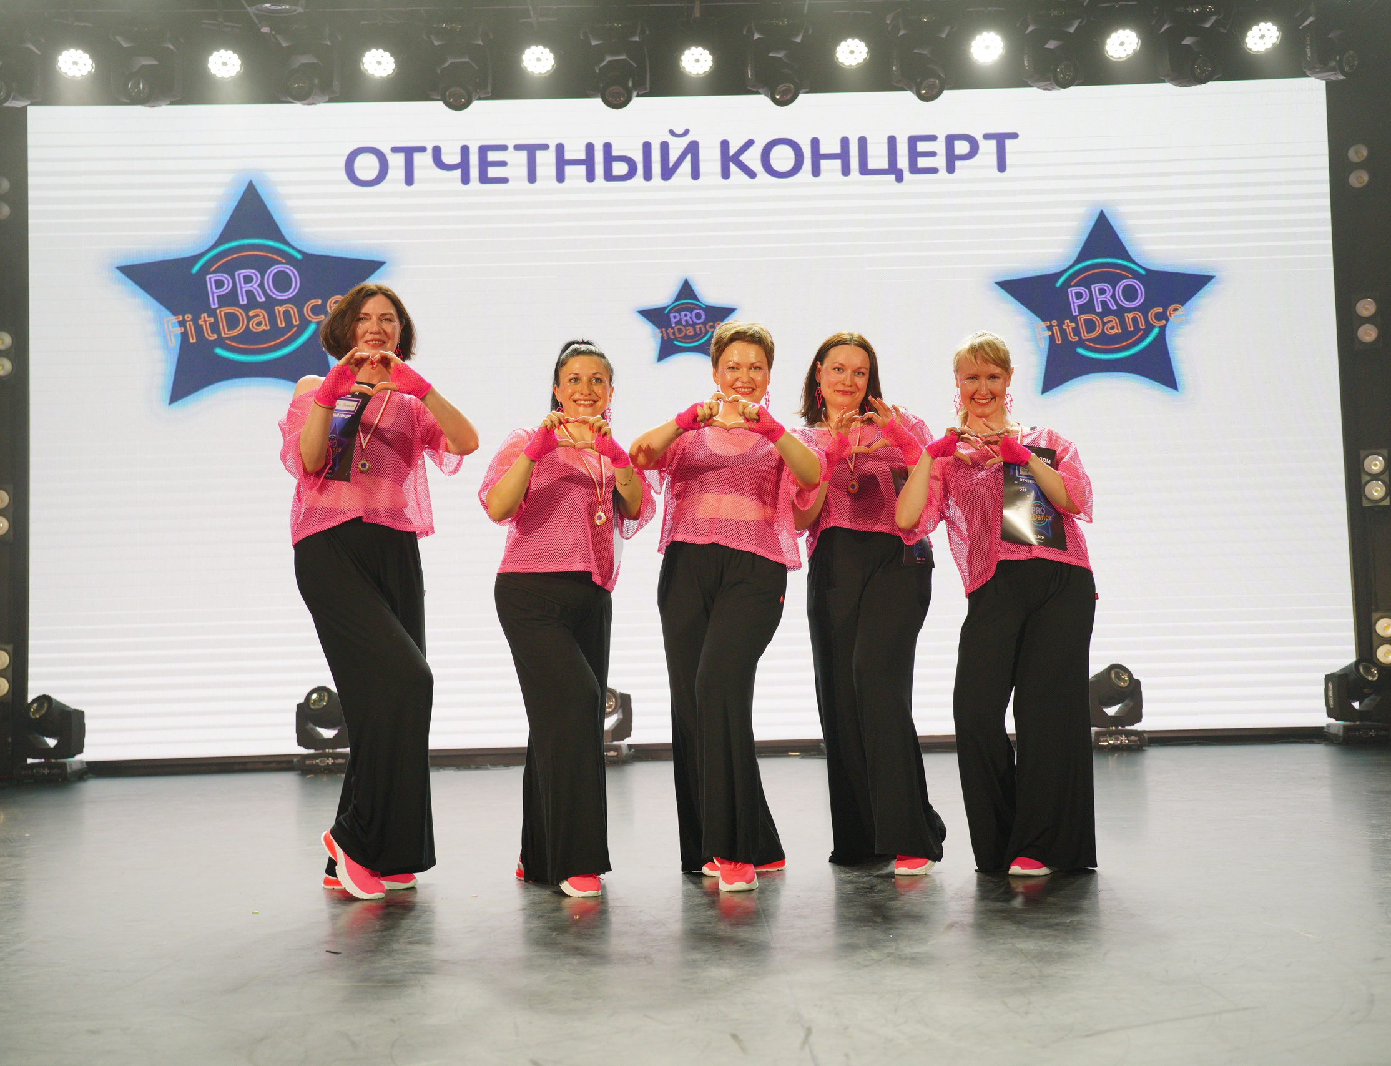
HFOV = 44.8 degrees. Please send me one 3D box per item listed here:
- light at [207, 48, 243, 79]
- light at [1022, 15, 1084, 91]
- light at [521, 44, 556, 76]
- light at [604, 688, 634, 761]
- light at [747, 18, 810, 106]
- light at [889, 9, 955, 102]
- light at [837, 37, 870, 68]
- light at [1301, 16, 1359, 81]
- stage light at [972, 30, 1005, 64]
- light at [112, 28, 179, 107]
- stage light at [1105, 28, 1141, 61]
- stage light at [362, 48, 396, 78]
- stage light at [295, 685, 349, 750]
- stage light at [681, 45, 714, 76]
[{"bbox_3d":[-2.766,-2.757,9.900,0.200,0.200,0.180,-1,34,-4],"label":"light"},{"bbox_3d":[2.106,-2.824,9.930,0.340,0.430,0.320,-1,-4,-10],"label":"light"},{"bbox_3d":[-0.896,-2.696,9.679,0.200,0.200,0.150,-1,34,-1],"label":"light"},{"bbox_3d":[-0.554,1.126,9.920,0.360,0.480,0.320,0,-4,-16],"label":"light"},{"bbox_3d":[0.486,-2.765,9.879,0.350,0.480,0.300,-1,-5,-9],"label":"light"},{"bbox_3d":[1.311,-2.716,9.715,0.360,0.533,0.340,-1,-4,-9],"label":"light"},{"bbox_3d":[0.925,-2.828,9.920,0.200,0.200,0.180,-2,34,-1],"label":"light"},{"bbox_3d":[3.734,-2.874,9.901,0.350,0.460,0.300,0,-5,-15],"label":"light"},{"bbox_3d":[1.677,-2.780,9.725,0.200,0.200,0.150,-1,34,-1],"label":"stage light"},{"bbox_3d":[-3.125,-2.666,9.622,0.360,0.461,0.380,-1,-4,-1],"label":"light"},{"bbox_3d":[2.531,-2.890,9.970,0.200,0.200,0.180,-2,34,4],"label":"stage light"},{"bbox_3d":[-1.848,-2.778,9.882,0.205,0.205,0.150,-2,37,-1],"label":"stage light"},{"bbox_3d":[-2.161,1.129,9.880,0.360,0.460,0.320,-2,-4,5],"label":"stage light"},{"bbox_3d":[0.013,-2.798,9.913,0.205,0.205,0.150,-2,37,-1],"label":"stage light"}]

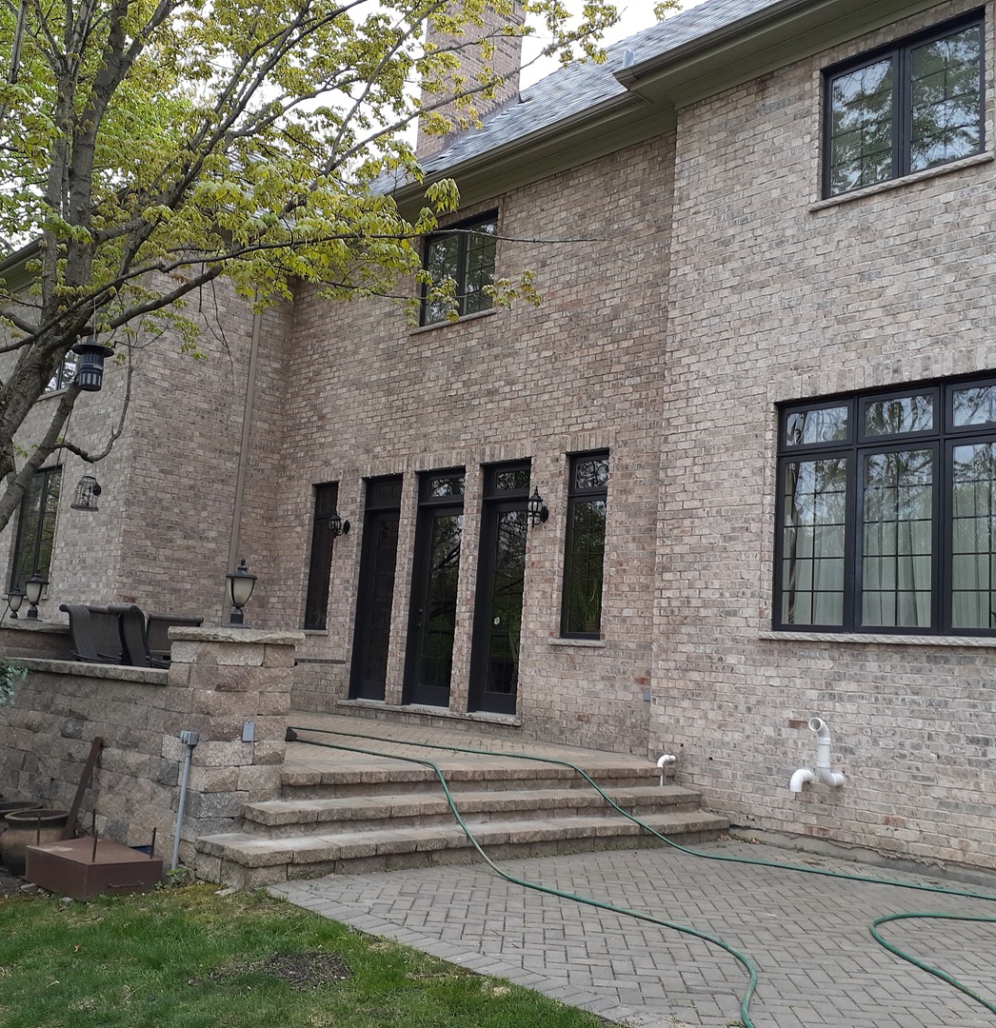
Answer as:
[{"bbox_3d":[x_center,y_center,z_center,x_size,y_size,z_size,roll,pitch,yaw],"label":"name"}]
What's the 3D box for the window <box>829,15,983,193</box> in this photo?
[{"bbox_3d":[3.377,-3.365,8.929,0.120,1.220,1.400,12,-11,-44],"label":"window"}]

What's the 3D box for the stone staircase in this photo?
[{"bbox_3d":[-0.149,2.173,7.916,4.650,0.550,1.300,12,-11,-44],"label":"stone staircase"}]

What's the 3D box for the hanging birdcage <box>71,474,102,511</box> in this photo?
[{"bbox_3d":[-2.154,-0.112,5.600,0.160,0.200,0.150,6,-8,-21],"label":"hanging birdcage"}]

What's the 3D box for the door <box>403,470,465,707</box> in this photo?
[{"bbox_3d":[-0.691,0.854,12.612,0.130,2.770,0.900,11,-11,-44],"label":"door"}]

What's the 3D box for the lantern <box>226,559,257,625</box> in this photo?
[{"bbox_3d":[-1.722,0.513,7.088,0.210,0.445,0.210,12,-11,-44],"label":"lantern"}]

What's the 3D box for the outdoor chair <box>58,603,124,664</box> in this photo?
[{"bbox_3d":[-3.268,1.346,9.050,0.680,1.070,0.600,4,-8,-2],"label":"outdoor chair"}]

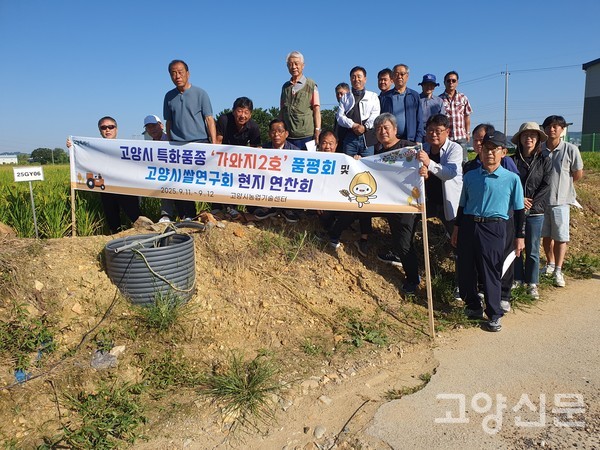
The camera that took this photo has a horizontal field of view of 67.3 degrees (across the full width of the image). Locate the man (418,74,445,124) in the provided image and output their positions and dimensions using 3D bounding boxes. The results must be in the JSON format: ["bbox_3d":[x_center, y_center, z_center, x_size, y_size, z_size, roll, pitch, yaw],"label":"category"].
[{"bbox_3d":[1.661,-1.038,5.724,0.480,1.680,0.300,2,10,22],"label":"man"}]

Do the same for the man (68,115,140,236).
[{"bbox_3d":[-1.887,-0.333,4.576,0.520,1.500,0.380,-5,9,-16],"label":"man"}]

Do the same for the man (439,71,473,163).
[{"bbox_3d":[2.034,-1.140,5.907,0.480,1.700,0.300,2,10,25],"label":"man"}]

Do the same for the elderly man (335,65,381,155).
[{"bbox_3d":[0.625,-0.783,4.789,0.540,1.730,0.340,1,9,18],"label":"elderly man"}]

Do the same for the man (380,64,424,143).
[{"bbox_3d":[1.146,-0.944,5.140,0.520,1.700,0.320,1,9,16],"label":"man"}]

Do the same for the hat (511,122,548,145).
[{"bbox_3d":[2.054,-0.819,4.035,0.330,0.170,0.340,3,10,27],"label":"hat"}]

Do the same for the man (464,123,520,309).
[{"bbox_3d":[1.825,-0.075,4.297,0.550,1.757,0.360,2,10,25],"label":"man"}]

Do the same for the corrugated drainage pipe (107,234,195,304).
[{"bbox_3d":[-1.332,0.377,4.019,0.760,0.450,0.760,-2,9,0],"label":"corrugated drainage pipe"}]

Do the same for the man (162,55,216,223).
[{"bbox_3d":[-1.101,-0.868,4.698,0.540,1.660,0.340,-2,9,-1],"label":"man"}]

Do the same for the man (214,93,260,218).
[{"bbox_3d":[-0.582,-0.631,4.271,0.520,1.128,0.550,-2,9,-3],"label":"man"}]

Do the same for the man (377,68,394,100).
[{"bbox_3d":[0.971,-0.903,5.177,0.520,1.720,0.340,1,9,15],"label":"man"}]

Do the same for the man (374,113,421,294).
[{"bbox_3d":[0.898,-0.184,4.026,0.540,1.600,0.550,2,10,22],"label":"man"}]

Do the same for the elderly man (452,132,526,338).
[{"bbox_3d":[1.605,0.055,3.840,0.600,1.681,0.420,3,10,30],"label":"elderly man"}]

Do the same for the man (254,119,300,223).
[{"bbox_3d":[-0.214,-0.518,4.290,0.530,0.959,0.580,-1,9,5],"label":"man"}]

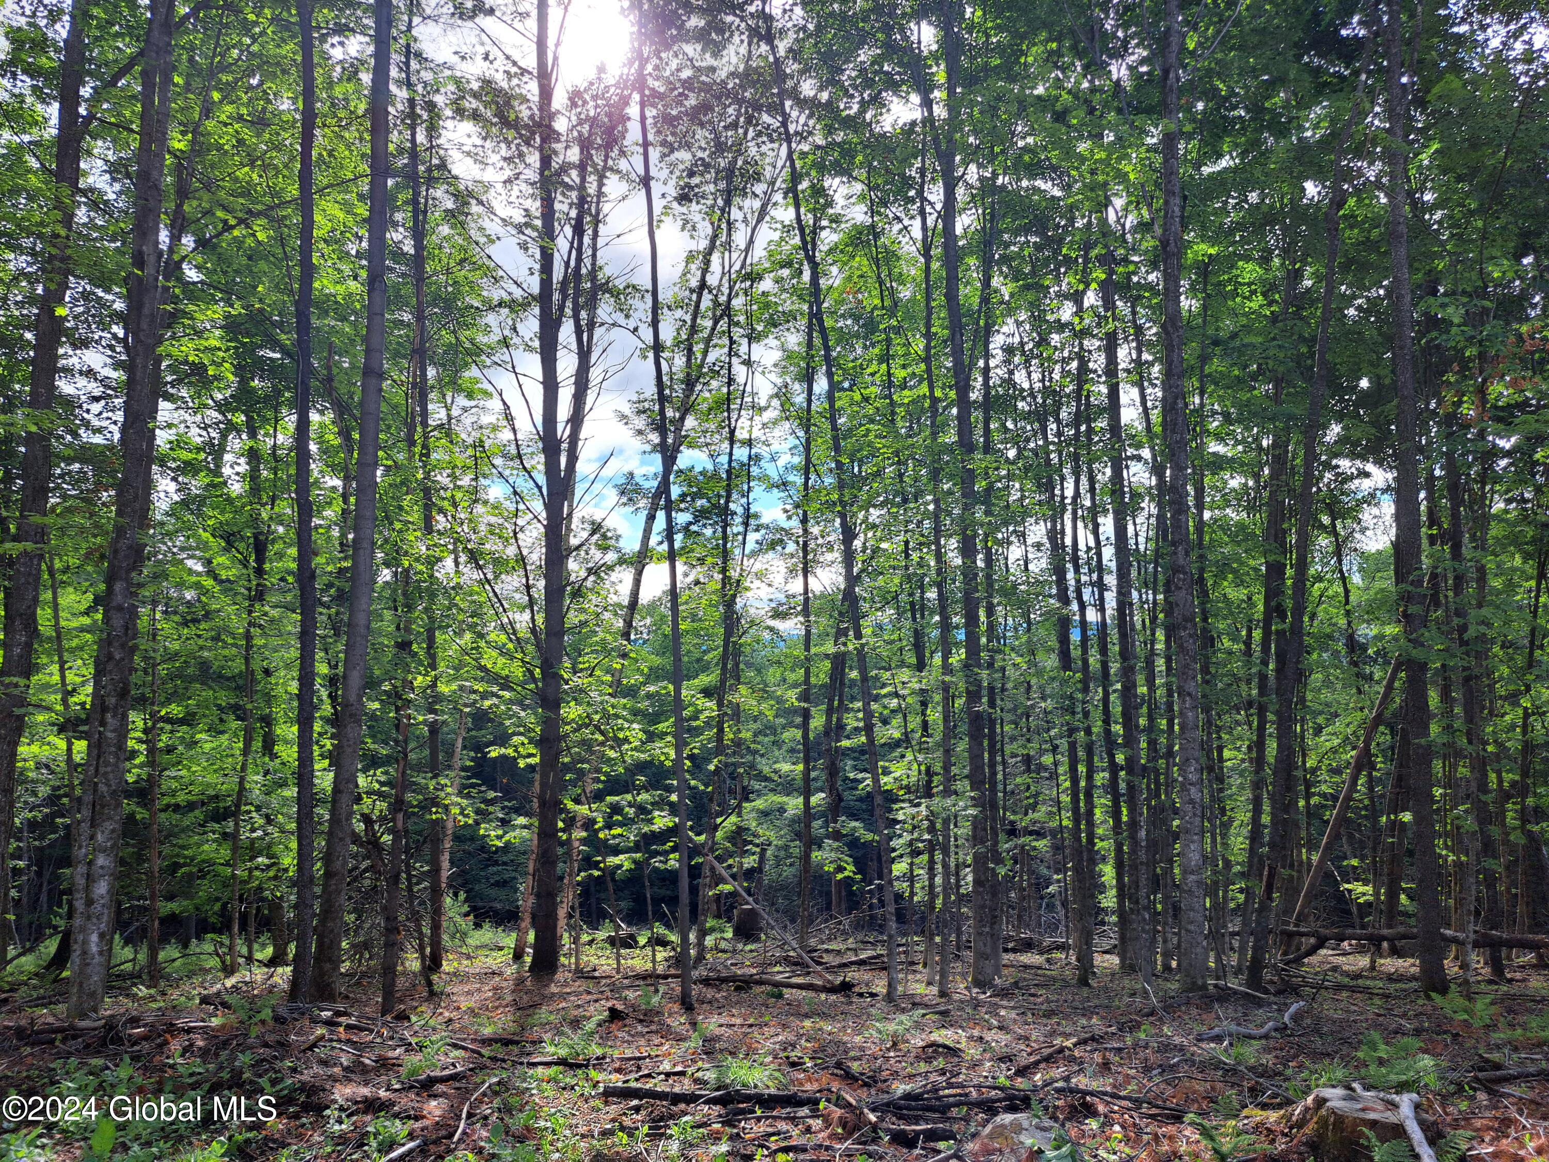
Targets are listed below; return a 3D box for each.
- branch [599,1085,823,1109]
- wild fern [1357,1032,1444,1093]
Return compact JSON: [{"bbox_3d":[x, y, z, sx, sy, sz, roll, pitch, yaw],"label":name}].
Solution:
[{"bbox_3d":[-0.312,2.610,5.456,1.157,0.070,0.080,0,-6,6],"label":"branch"},{"bbox_3d":[3.488,2.636,6.005,0.450,0.260,0.420,0,-5,0],"label":"wild fern"}]

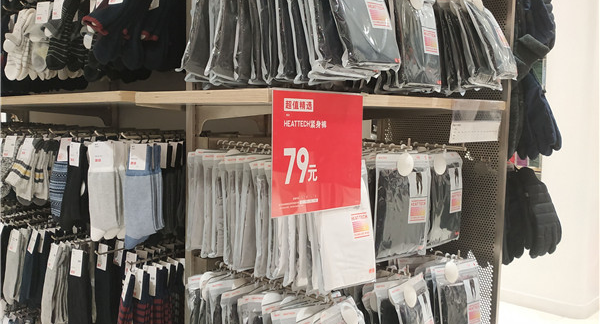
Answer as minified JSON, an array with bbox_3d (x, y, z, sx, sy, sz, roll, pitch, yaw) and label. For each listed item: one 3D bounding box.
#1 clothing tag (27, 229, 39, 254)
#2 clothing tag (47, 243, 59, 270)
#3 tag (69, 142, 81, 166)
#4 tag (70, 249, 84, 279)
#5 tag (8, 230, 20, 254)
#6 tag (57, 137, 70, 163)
[{"bbox_3d":[-0.807,0.241,1.677,0.004,0.066,0.045,18,-8,-42],"label":"clothing tag"},{"bbox_3d":[-0.767,0.294,1.720,0.046,0.074,0.006,11,-1,43],"label":"clothing tag"},{"bbox_3d":[-0.637,-0.021,1.572,0.045,0.066,0.004,7,4,32],"label":"tag"},{"bbox_3d":[-0.652,0.296,1.620,0.046,0.075,0.006,4,0,27],"label":"tag"},{"bbox_3d":[-1.046,0.291,2.030,0.046,0.075,0.006,4,-4,32],"label":"tag"},{"bbox_3d":[-0.729,-0.037,1.720,0.046,0.072,0.006,2,-9,25],"label":"tag"}]

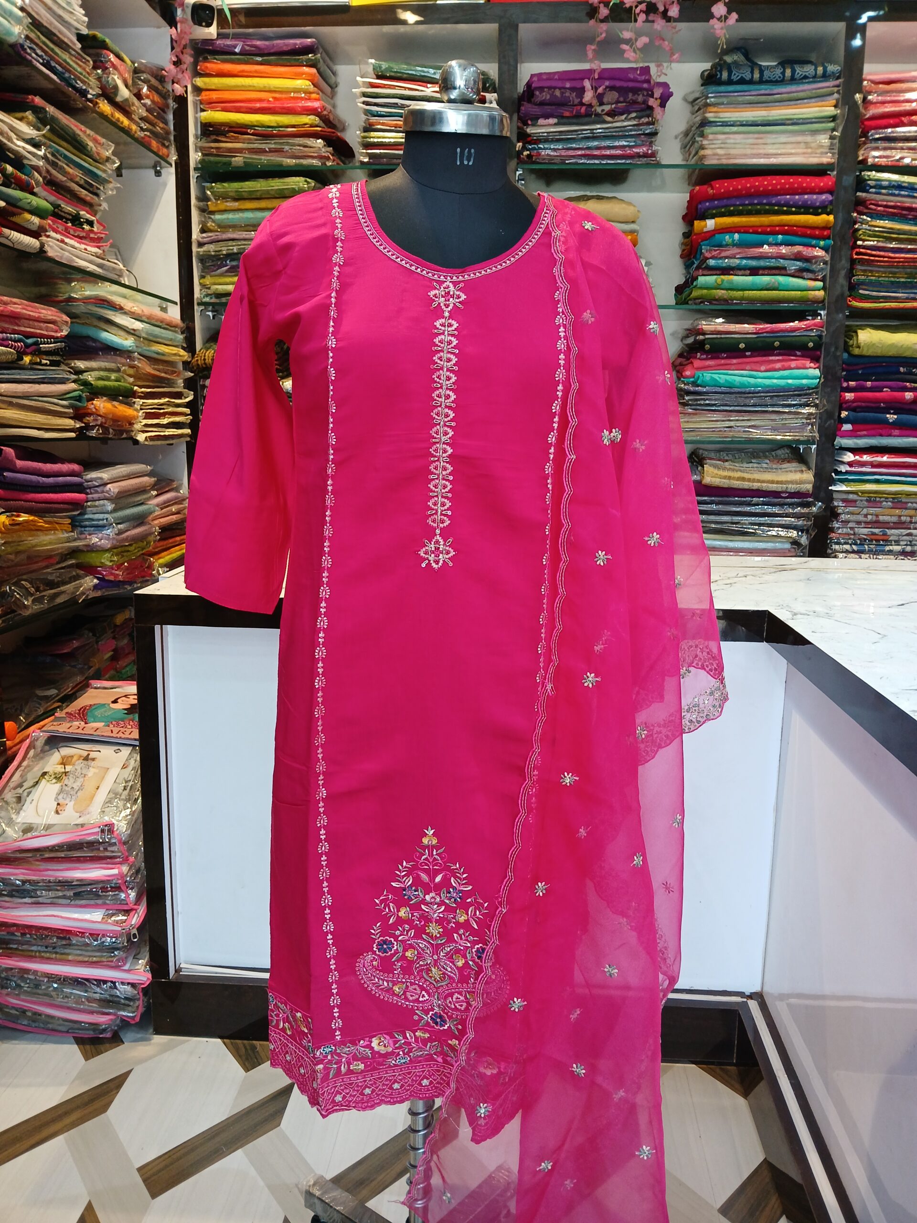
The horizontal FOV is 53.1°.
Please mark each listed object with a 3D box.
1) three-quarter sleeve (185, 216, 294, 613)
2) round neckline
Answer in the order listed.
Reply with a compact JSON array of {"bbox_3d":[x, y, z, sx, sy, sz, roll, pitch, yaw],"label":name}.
[{"bbox_3d":[-0.258,-0.226,1.080,0.125,0.450,0.120,6,9,-1],"label":"three-quarter sleeve"},{"bbox_3d":[-0.007,-0.420,1.015,0.215,0.122,0.110,1,9,0],"label":"round neckline"}]

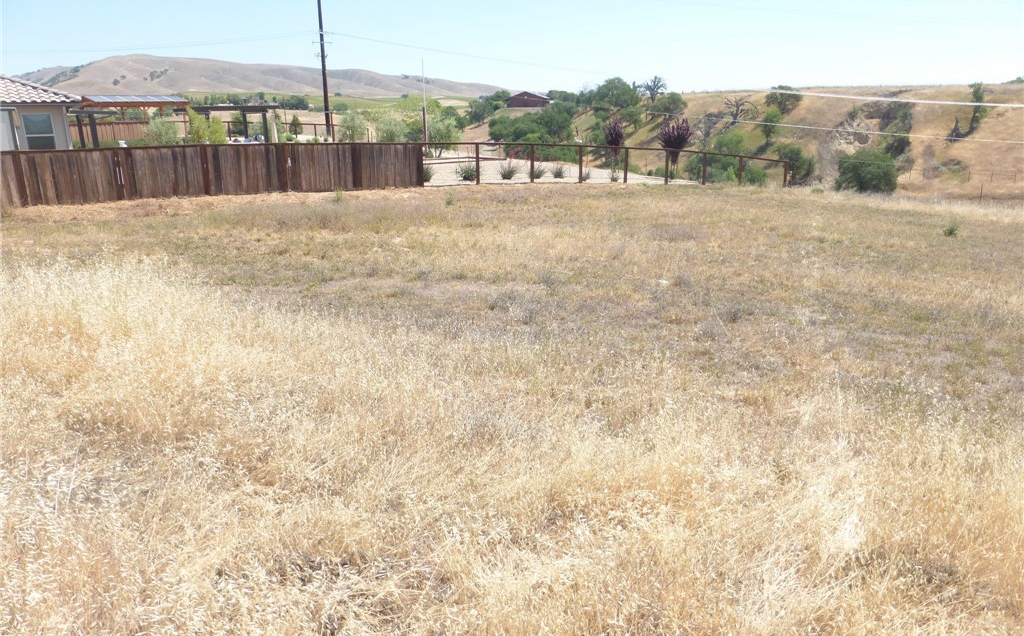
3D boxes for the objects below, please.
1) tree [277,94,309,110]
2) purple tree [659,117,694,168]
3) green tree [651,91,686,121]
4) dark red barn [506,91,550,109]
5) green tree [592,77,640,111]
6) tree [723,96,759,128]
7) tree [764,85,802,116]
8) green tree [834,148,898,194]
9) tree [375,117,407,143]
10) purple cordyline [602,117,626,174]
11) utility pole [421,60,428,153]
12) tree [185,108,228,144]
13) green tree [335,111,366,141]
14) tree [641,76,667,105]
[{"bbox_3d":[-100.604,-98.760,325.417,15.320,7.020,11.000,0,16,0],"label":"tree"},{"bbox_3d":[8.457,-8.817,36.500,1.748,3.009,1.748,3,16,12],"label":"purple tree"},{"bbox_3d":[36.974,-49.951,167.742,8.870,6.340,8.000,0,16,0],"label":"green tree"},{"bbox_3d":[5.444,-72.001,234.257,15.180,5.210,16.000,2,16,8],"label":"dark red barn"},{"bbox_3d":[25.021,-53.754,170.000,11.493,7.942,10.918,1,15,8],"label":"green tree"},{"bbox_3d":[48.275,-43.415,150.000,7.606,6.596,6.085,4,16,17],"label":"tree"},{"bbox_3d":[65.808,-52.942,172.095,9.630,6.950,8.500,0,16,0],"label":"tree"},{"bbox_3d":[30.869,-12.793,62.000,5.414,3.919,5.143,7,17,25],"label":"green tree"},{"bbox_3d":[-7.872,-11.792,46.000,2.073,2.465,2.073,-3,15,-9],"label":"tree"},{"bbox_3d":[5.630,-9.503,39.000,1.099,3.055,1.099,1,15,8],"label":"purple cordyline"},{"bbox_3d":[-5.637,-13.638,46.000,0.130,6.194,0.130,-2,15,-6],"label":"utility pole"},{"bbox_3d":[-13.801,-8.216,31.969,1.950,2.380,1.800,0,16,0],"label":"tree"},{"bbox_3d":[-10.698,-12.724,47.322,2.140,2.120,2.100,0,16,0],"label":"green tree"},{"bbox_3d":[36.336,-58.057,181.045,6.960,6.680,6.200,0,16,0],"label":"tree"}]

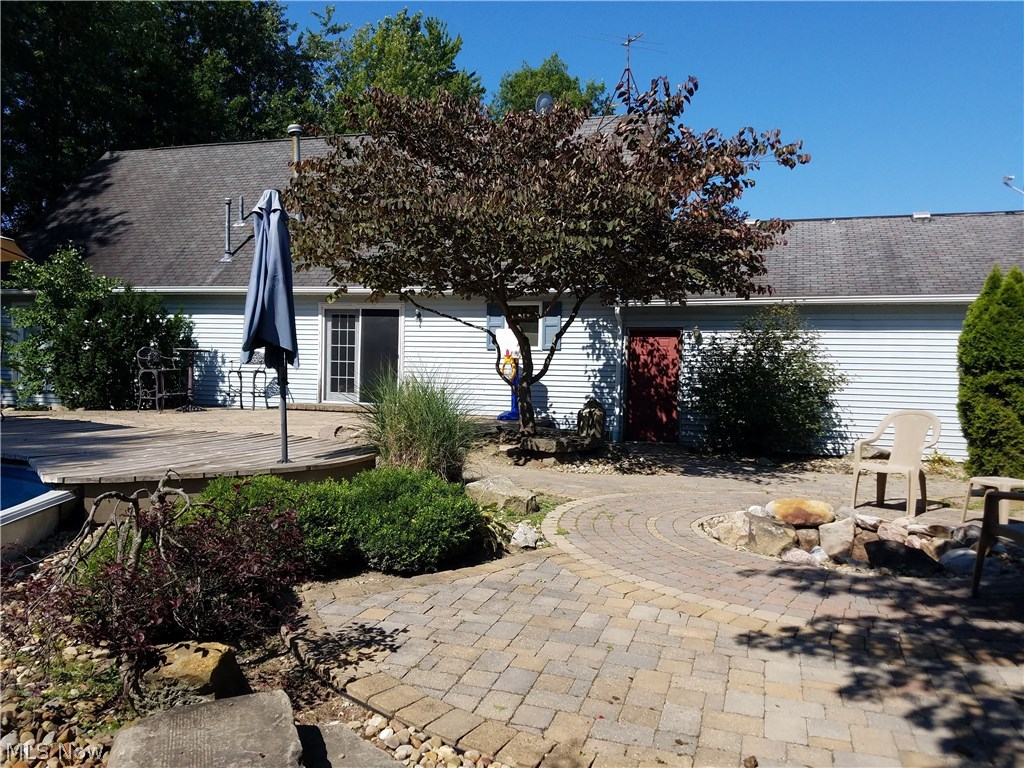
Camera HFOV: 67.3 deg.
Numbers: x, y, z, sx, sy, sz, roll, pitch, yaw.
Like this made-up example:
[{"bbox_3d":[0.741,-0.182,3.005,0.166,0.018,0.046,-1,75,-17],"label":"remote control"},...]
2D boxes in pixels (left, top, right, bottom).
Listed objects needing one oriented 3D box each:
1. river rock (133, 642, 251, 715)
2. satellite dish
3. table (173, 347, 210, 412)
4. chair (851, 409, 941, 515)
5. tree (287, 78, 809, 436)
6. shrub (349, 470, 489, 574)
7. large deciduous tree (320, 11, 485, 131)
[{"bbox_3d":[-1.221,1.093,2.930,0.420,0.180,0.300,1,1,-6],"label":"river rock"},{"bbox_3d":[0.803,-6.897,19.000,0.520,0.580,0.350,1,1,-9],"label":"satellite dish"},{"bbox_3d":[-6.042,-0.063,14.500,0.700,1.170,0.700,2,1,17],"label":"table"},{"bbox_3d":[3.550,0.728,7.100,0.600,0.900,0.600,1,1,-41],"label":"chair"},{"bbox_3d":[0.485,-1.632,10.500,6.700,4.800,5.600,2,1,17],"label":"tree"},{"bbox_3d":[-0.627,0.831,5.100,0.950,0.580,0.950,1,1,0],"label":"shrub"},{"bbox_3d":[-4.681,-7.443,32.000,8.000,16.000,8.000,1,1,0],"label":"large deciduous tree"}]

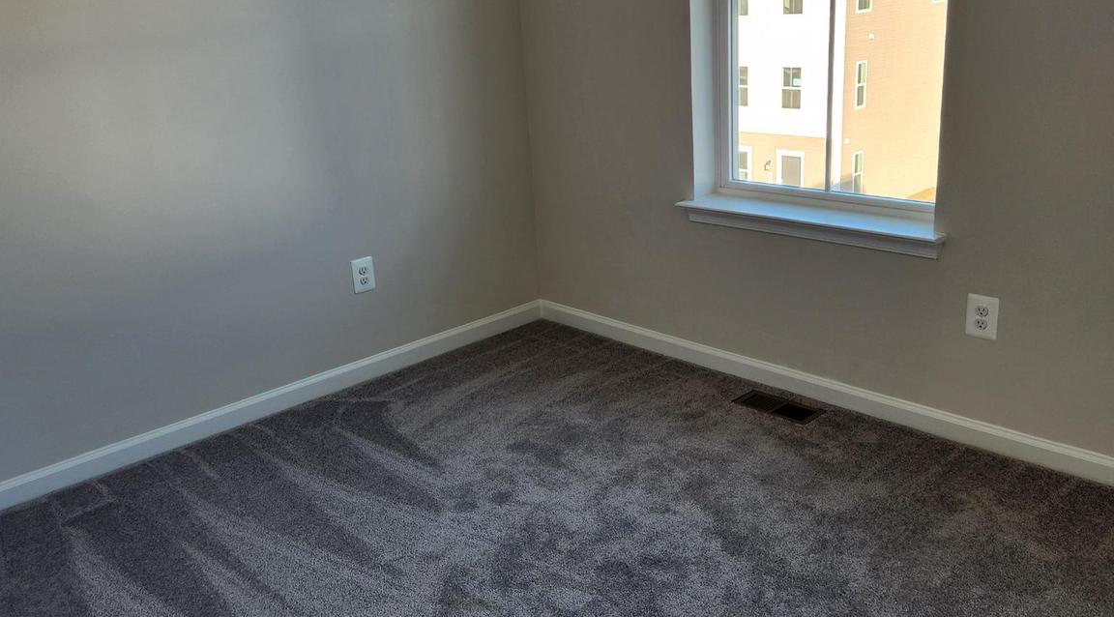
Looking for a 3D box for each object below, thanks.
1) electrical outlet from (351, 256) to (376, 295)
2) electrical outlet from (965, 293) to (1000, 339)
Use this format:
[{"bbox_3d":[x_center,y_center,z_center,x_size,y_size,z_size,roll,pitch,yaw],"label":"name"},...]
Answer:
[{"bbox_3d":[-0.720,-0.122,3.692,0.087,0.126,0.010,-20,24,-39],"label":"electrical outlet"},{"bbox_3d":[1.232,0.026,2.860,0.010,0.126,0.087,-20,24,-39],"label":"electrical outlet"}]

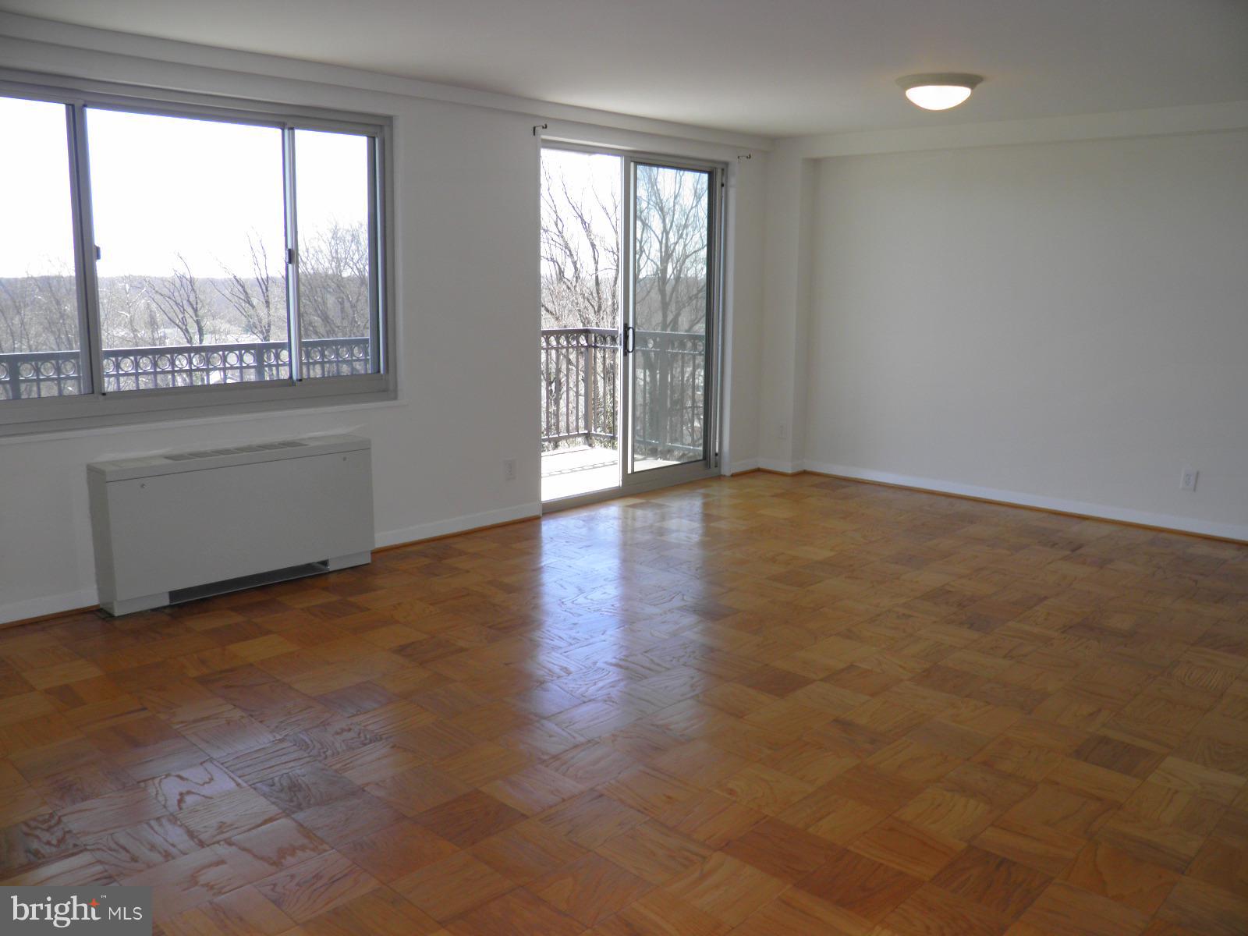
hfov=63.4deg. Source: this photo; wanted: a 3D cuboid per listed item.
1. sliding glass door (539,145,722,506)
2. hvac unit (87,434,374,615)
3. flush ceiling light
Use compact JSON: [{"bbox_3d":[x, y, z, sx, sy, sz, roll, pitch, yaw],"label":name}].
[{"bbox_3d":[0.069,-0.930,6.721,0.100,2.170,1.730,10,14,43],"label":"sliding glass door"},{"bbox_3d":[-1.756,0.233,4.668,0.185,0.620,1.250,10,14,43],"label":"hvac unit"},{"bbox_3d":[1.521,-1.798,4.877,0.425,0.132,0.425,1,10,0],"label":"flush ceiling light"}]

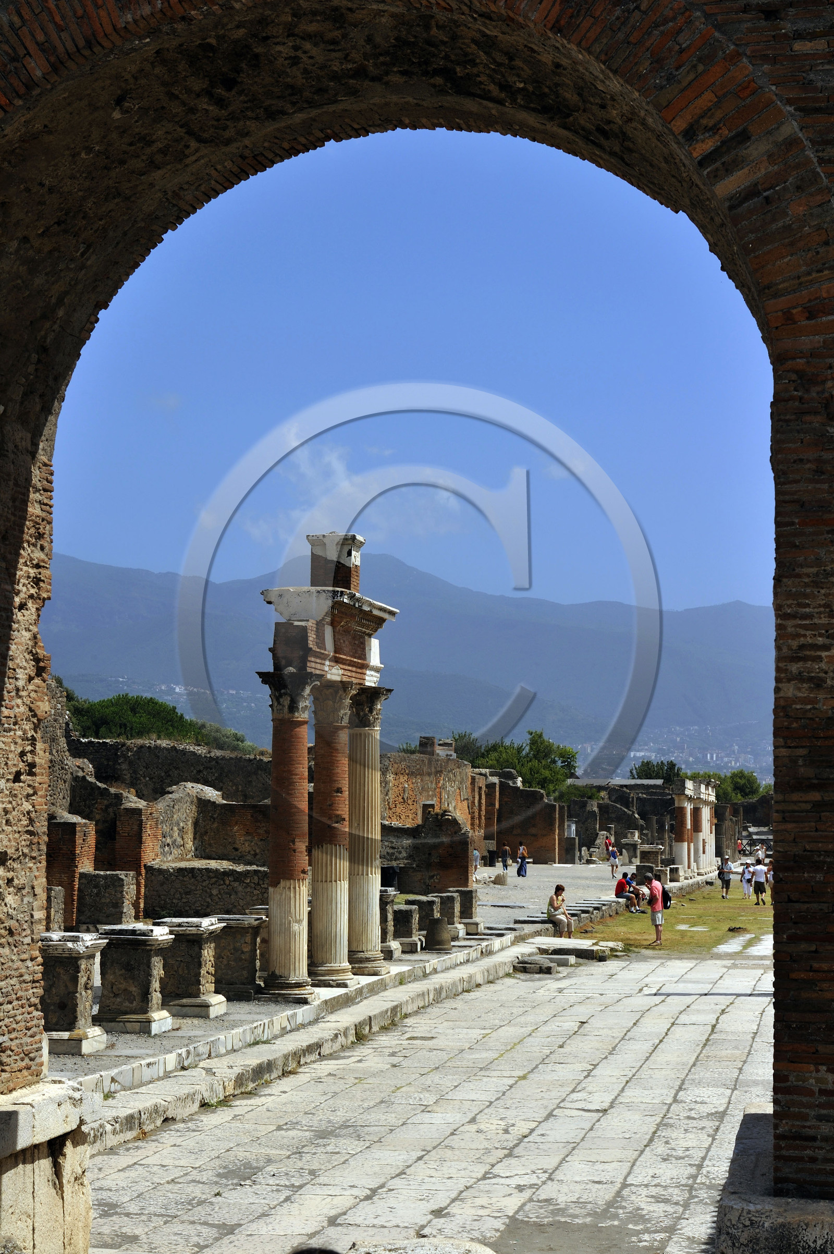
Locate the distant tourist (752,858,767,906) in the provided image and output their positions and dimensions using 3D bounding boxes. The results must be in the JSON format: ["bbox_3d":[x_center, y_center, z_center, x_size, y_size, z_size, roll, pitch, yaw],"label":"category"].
[{"bbox_3d":[12.843,9.562,91.300,0.550,1.740,0.420,1,-5,-6],"label":"distant tourist"}]

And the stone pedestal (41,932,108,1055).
[{"bbox_3d":[-3.926,3.963,26.471,0.900,1.270,0.900,-1,-5,10],"label":"stone pedestal"}]

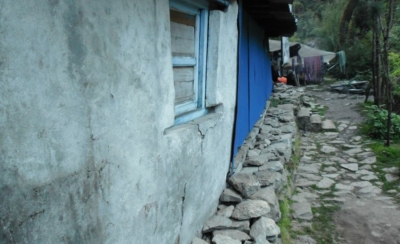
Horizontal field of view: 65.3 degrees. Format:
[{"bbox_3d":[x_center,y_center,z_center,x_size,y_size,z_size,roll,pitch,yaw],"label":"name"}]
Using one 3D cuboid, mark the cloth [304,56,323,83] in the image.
[{"bbox_3d":[4.547,-2.103,12.500,0.690,1.040,0.120,4,13,19],"label":"cloth"}]

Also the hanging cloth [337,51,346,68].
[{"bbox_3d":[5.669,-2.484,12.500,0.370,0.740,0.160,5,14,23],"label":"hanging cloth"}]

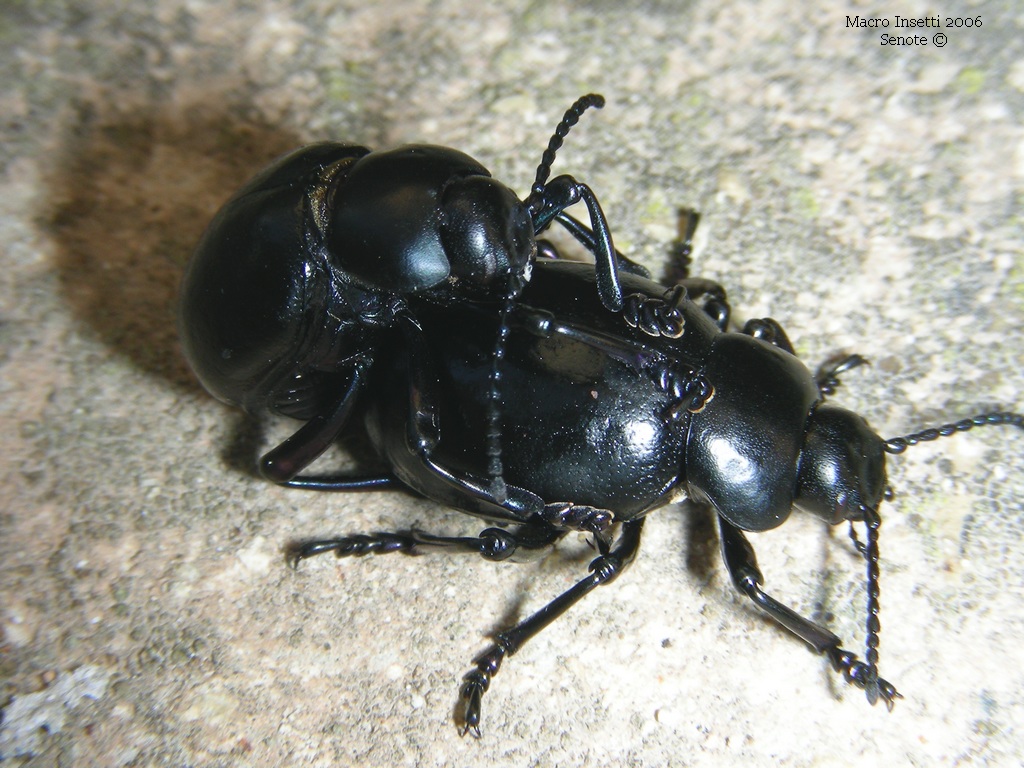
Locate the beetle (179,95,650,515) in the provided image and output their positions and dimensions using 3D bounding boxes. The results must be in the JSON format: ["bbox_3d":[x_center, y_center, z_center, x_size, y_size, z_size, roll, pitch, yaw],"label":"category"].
[{"bbox_3d":[-0.003,-0.002,0.077,0.013,0.009,0.011,-7,54,42],"label":"beetle"}]

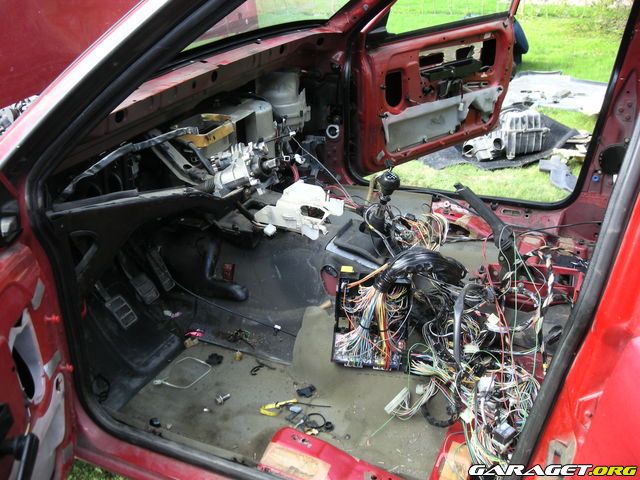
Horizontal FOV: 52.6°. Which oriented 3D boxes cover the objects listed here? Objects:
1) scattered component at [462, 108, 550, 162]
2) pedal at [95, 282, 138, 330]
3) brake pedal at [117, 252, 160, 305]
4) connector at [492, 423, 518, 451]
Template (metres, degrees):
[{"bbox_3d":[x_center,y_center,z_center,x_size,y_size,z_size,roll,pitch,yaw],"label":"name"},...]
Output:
[{"bbox_3d":[1.054,-0.608,3.720,0.450,0.230,0.240,-1,27,3],"label":"scattered component"},{"bbox_3d":[-0.480,0.157,1.525,0.032,0.116,0.048,-39,2,35],"label":"pedal"},{"bbox_3d":[-0.442,0.092,1.580,0.040,0.135,0.048,-20,14,35],"label":"brake pedal"},{"bbox_3d":[0.336,0.360,1.180,0.030,0.038,0.030,-19,31,-30],"label":"connector"}]

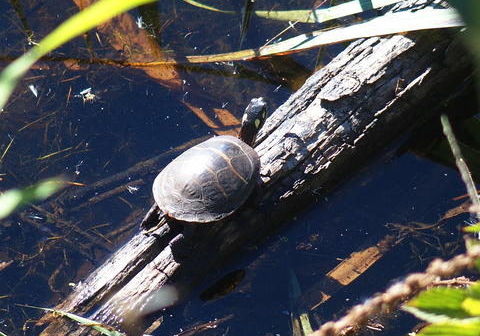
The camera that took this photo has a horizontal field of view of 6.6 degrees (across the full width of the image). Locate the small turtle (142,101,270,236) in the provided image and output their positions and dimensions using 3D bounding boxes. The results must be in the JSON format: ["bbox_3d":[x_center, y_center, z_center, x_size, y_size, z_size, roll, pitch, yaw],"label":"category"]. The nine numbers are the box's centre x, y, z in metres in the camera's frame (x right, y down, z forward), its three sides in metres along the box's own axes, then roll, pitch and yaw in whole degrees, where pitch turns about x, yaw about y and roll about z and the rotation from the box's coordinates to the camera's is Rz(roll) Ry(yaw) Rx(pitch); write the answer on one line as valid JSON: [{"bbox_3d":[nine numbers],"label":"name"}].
[{"bbox_3d":[-0.034,0.008,4.596,0.104,0.062,0.189,30,52,28],"label":"small turtle"}]

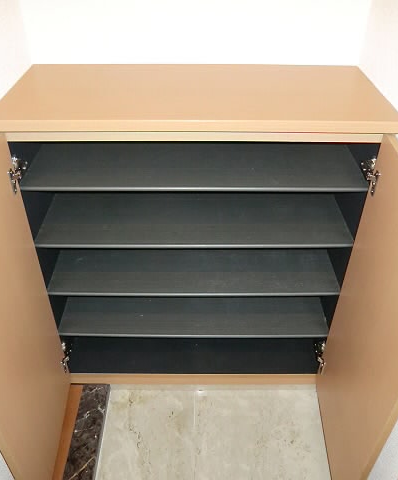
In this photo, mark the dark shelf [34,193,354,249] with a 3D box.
[{"bbox_3d":[-0.013,-0.088,1.344,0.875,0.017,0.350,0,38,0],"label":"dark shelf"}]

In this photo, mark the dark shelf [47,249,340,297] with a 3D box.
[{"bbox_3d":[-0.014,0.054,1.454,0.875,0.017,0.350,0,38,0],"label":"dark shelf"}]

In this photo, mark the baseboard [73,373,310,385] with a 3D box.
[{"bbox_3d":[-0.016,0.483,1.570,0.879,0.058,0.020,0,38,0],"label":"baseboard"}]

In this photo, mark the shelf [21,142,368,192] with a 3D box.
[{"bbox_3d":[-0.011,-0.227,1.237,0.875,0.017,0.350,0,38,0],"label":"shelf"}]

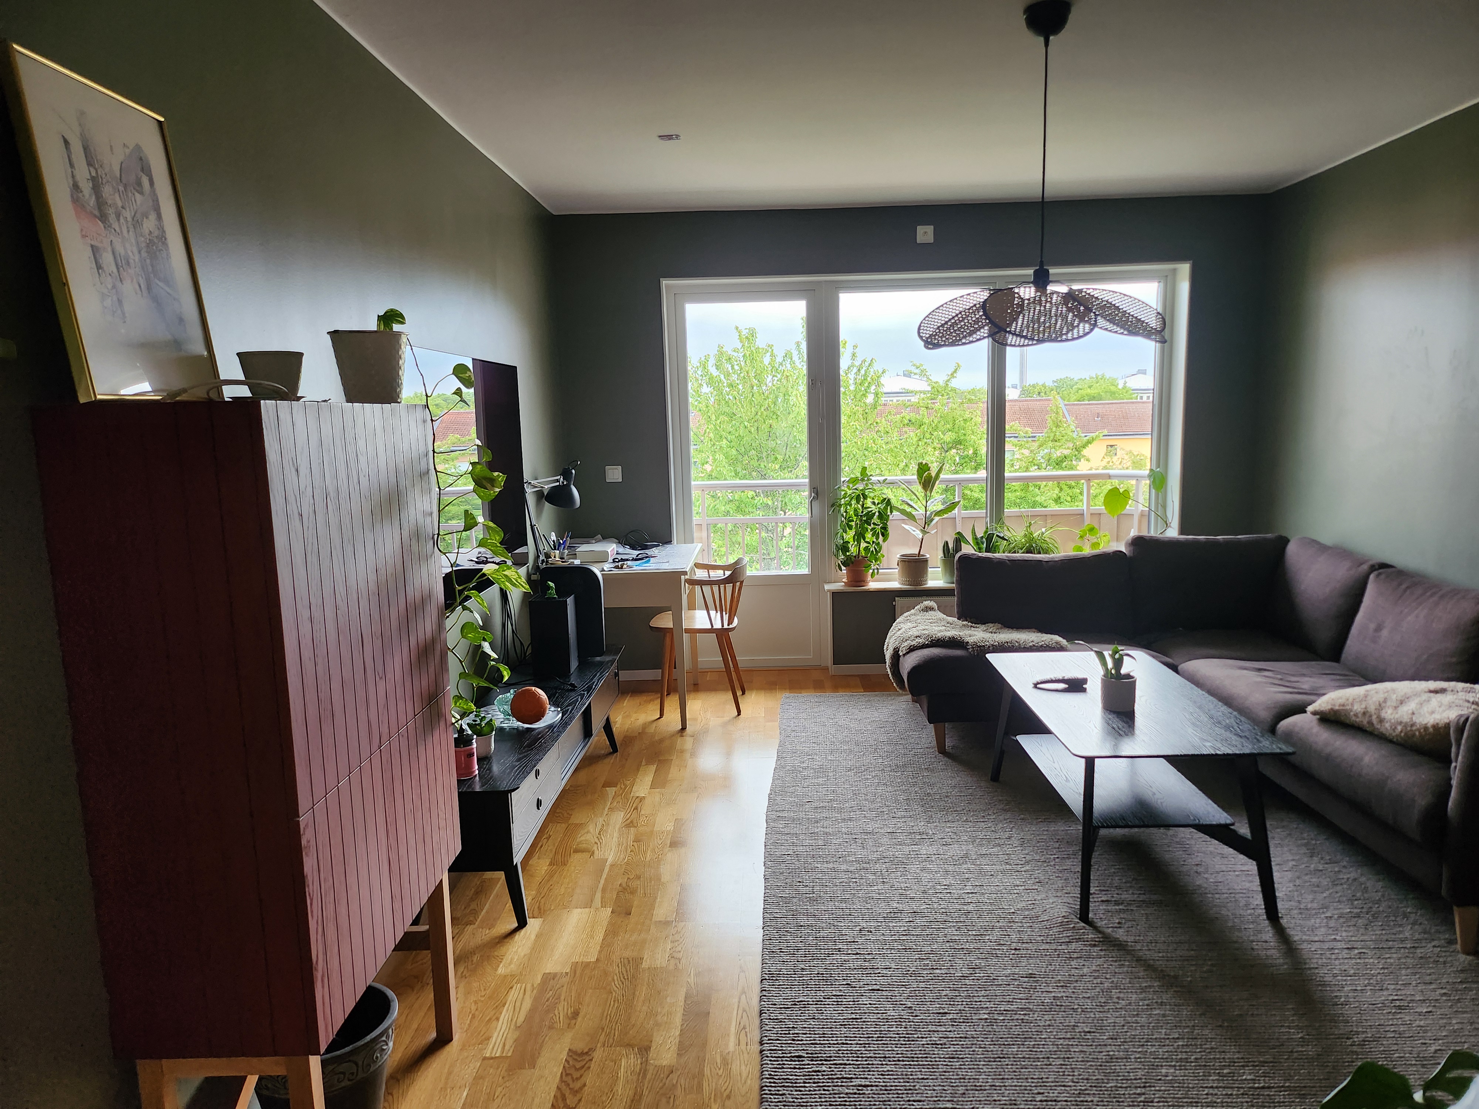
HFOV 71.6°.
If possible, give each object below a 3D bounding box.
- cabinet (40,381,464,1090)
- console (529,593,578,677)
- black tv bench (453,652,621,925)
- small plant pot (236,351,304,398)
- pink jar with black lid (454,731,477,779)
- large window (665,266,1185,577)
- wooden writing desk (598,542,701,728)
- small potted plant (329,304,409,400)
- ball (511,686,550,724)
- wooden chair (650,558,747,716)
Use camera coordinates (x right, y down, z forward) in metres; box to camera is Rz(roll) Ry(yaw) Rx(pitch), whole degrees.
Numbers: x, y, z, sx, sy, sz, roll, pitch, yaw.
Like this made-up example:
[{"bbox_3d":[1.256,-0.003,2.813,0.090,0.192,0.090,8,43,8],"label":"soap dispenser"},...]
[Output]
[{"bbox_3d":[-0.851,0.470,2.023,0.338,1.512,0.777,-1,8,2],"label":"cabinet"},{"bbox_3d":[-0.747,0.322,4.145,0.151,0.301,0.151,-1,8,3],"label":"console"},{"bbox_3d":[-0.748,0.733,3.738,0.380,0.403,1.757,-1,8,3],"label":"black tv bench"},{"bbox_3d":[-0.832,-0.315,1.825,0.111,0.086,0.111,-1,8,0],"label":"small plant pot"},{"bbox_3d":[-0.806,0.582,2.971,0.088,0.113,0.088,-1,8,0],"label":"pink jar with black lid"},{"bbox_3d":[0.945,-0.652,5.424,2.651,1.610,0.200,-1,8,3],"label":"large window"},{"bbox_3d":[-0.547,0.382,5.027,0.688,0.734,0.919,-1,8,3],"label":"wooden writing desk"},{"bbox_3d":[-0.778,-0.419,2.164,0.160,0.203,0.160,-1,8,2],"label":"small potted plant"},{"bbox_3d":[-0.695,0.500,3.399,0.128,0.128,0.128,-1,8,0],"label":"ball"},{"bbox_3d":[-0.190,0.384,4.986,0.477,0.724,0.520,-1,8,3],"label":"wooden chair"}]

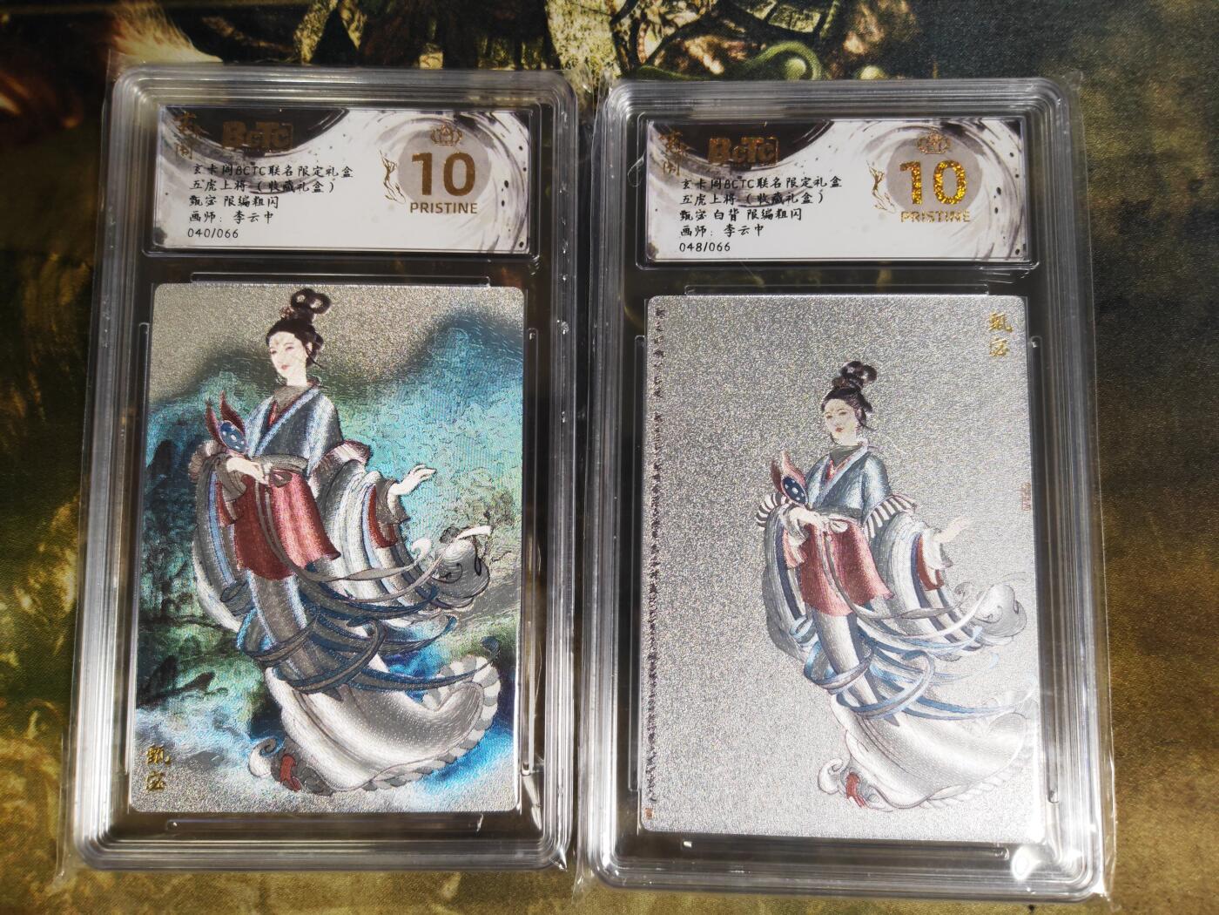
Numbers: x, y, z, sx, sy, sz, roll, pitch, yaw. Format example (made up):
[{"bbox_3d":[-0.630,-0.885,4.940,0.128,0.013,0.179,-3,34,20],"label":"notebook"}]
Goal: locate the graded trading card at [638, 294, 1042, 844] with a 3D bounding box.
[{"bbox_3d":[0.037,0.016,0.156,0.063,0.001,0.088,1,84,3],"label":"graded trading card"}]

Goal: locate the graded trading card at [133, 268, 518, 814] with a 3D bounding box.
[{"bbox_3d":[-0.046,0.014,0.160,0.063,0.001,0.088,0,85,-1],"label":"graded trading card"}]

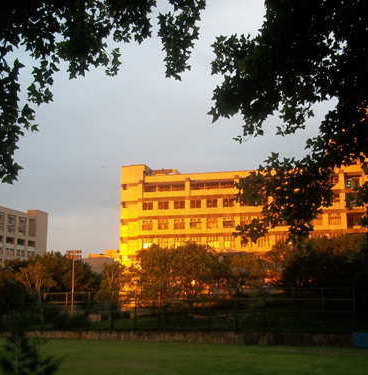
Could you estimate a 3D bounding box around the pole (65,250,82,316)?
[{"bbox_3d":[-16.103,14.035,75.962,2.220,9.620,0.750,-1,-12,3],"label":"pole"}]

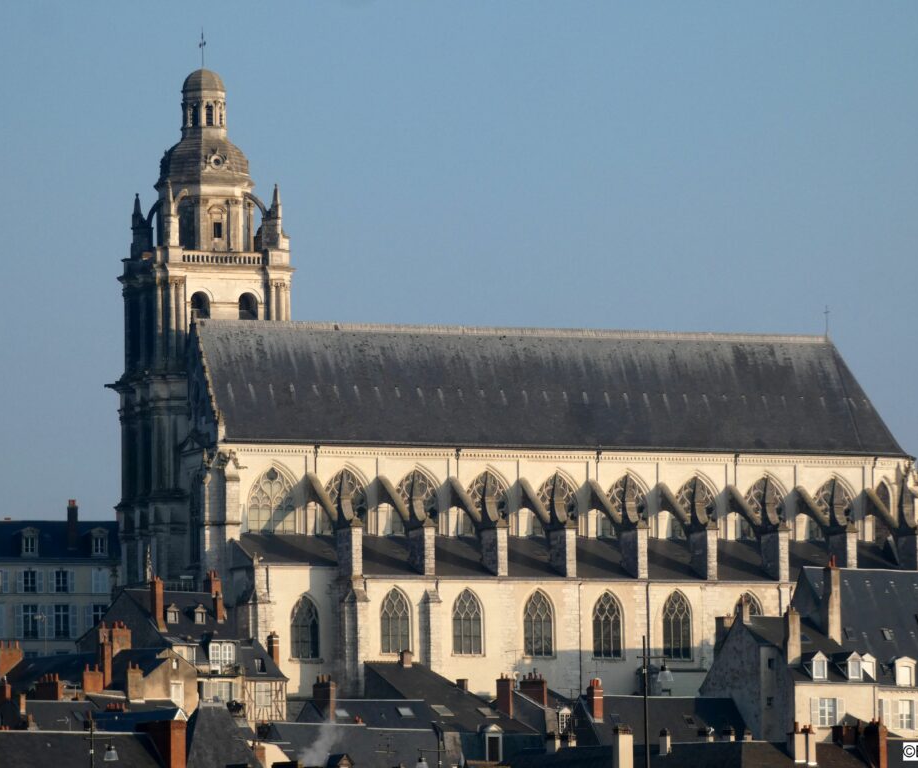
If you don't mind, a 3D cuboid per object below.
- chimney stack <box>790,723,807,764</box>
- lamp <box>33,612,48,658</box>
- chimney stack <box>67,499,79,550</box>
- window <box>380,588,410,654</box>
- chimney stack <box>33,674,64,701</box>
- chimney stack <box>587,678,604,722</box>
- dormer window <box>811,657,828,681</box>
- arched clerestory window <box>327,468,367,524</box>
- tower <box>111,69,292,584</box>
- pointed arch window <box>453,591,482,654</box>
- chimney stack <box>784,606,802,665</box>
[{"bbox_3d":[21.123,22.417,435.000,0.850,2.540,0.800,3,-7,-36],"label":"chimney stack"},{"bbox_3d":[-30.093,18.085,502.000,1.000,3.280,0.350,-1,-5,0],"label":"lamp"},{"bbox_3d":[-33.982,12.399,615.000,0.850,4.480,1.000,1,-6,-15],"label":"chimney stack"},{"bbox_3d":[-5.114,19.032,560.026,2.639,5.360,0.450,1,-6,-22],"label":"window"},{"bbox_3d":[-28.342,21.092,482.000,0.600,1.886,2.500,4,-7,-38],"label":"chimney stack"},{"bbox_3d":[9.815,22.776,502.000,0.780,3.136,1.020,2,-6,-30],"label":"chimney stack"},{"bbox_3d":[25.239,20.207,497.588,1.450,1.900,1.500,4,-7,-38],"label":"dormer window"},{"bbox_3d":[-8.888,9.325,554.029,3.650,5.300,0.400,1,-6,-20],"label":"arched clerestory window"},{"bbox_3d":[-20.848,-0.505,570.894,11.800,48.837,11.800,1,-6,-20],"label":"tower"},{"bbox_3d":[0.663,18.536,544.872,2.650,5.200,0.400,1,-6,-20],"label":"pointed arch window"},{"bbox_3d":[24.602,18.553,515.000,1.000,4.241,0.750,3,-7,-35],"label":"chimney stack"}]

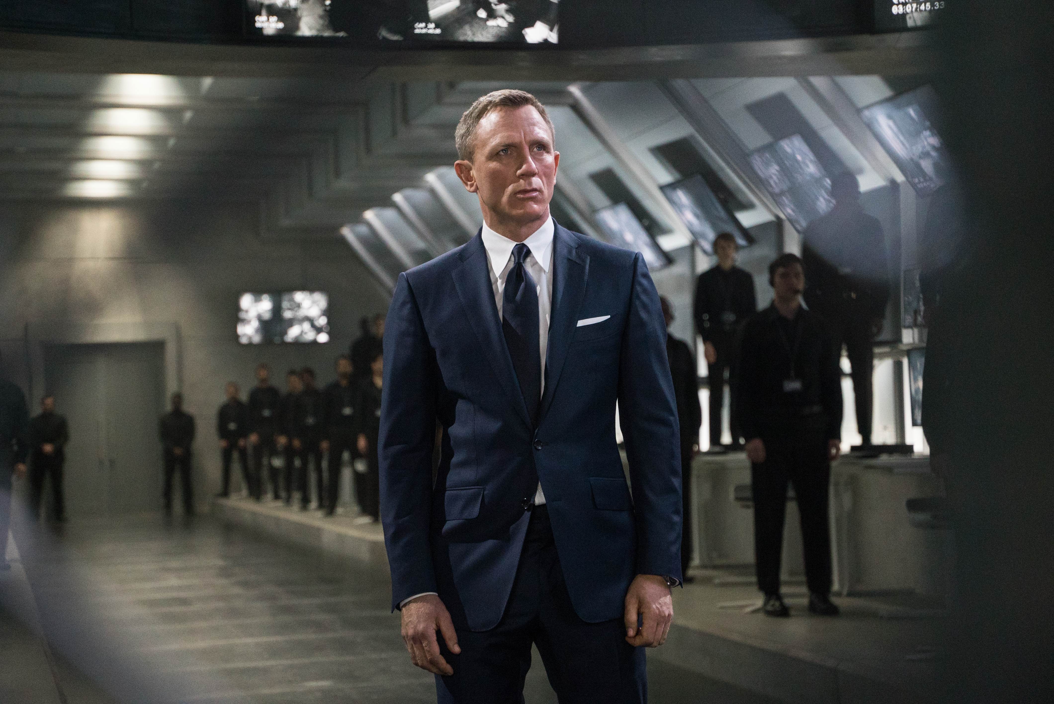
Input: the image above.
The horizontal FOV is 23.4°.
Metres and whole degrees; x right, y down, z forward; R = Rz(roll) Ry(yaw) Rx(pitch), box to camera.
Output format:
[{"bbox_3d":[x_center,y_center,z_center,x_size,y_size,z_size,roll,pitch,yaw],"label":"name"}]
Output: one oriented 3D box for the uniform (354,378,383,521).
[{"bbox_3d":[-1.589,1.045,27.400,0.540,1.530,0.340,0,-2,-11],"label":"uniform"}]

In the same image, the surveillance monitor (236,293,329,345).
[{"bbox_3d":[-3.682,-0.519,38.700,1.360,0.770,0.080,0,-2,-8],"label":"surveillance monitor"}]

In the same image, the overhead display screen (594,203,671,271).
[{"bbox_3d":[0.995,-1.063,23.519,0.080,0.705,1.250,-38,5,-10],"label":"overhead display screen"}]

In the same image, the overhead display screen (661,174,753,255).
[{"bbox_3d":[1.502,-1.147,20.996,0.080,0.705,1.250,-38,5,-10],"label":"overhead display screen"}]

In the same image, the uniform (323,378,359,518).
[{"bbox_3d":[-2.034,1.061,28.300,0.500,1.510,0.320,0,-2,-11],"label":"uniform"}]

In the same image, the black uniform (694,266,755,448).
[{"bbox_3d":[1.585,0.030,20.400,0.510,1.460,0.320,0,-2,0],"label":"black uniform"}]

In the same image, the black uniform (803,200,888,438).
[{"bbox_3d":[2.061,-0.171,16.500,0.560,1.540,0.340,0,-2,7],"label":"black uniform"}]

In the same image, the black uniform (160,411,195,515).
[{"bbox_3d":[-4.938,1.547,36.000,0.510,1.490,0.320,0,-2,-8],"label":"black uniform"}]

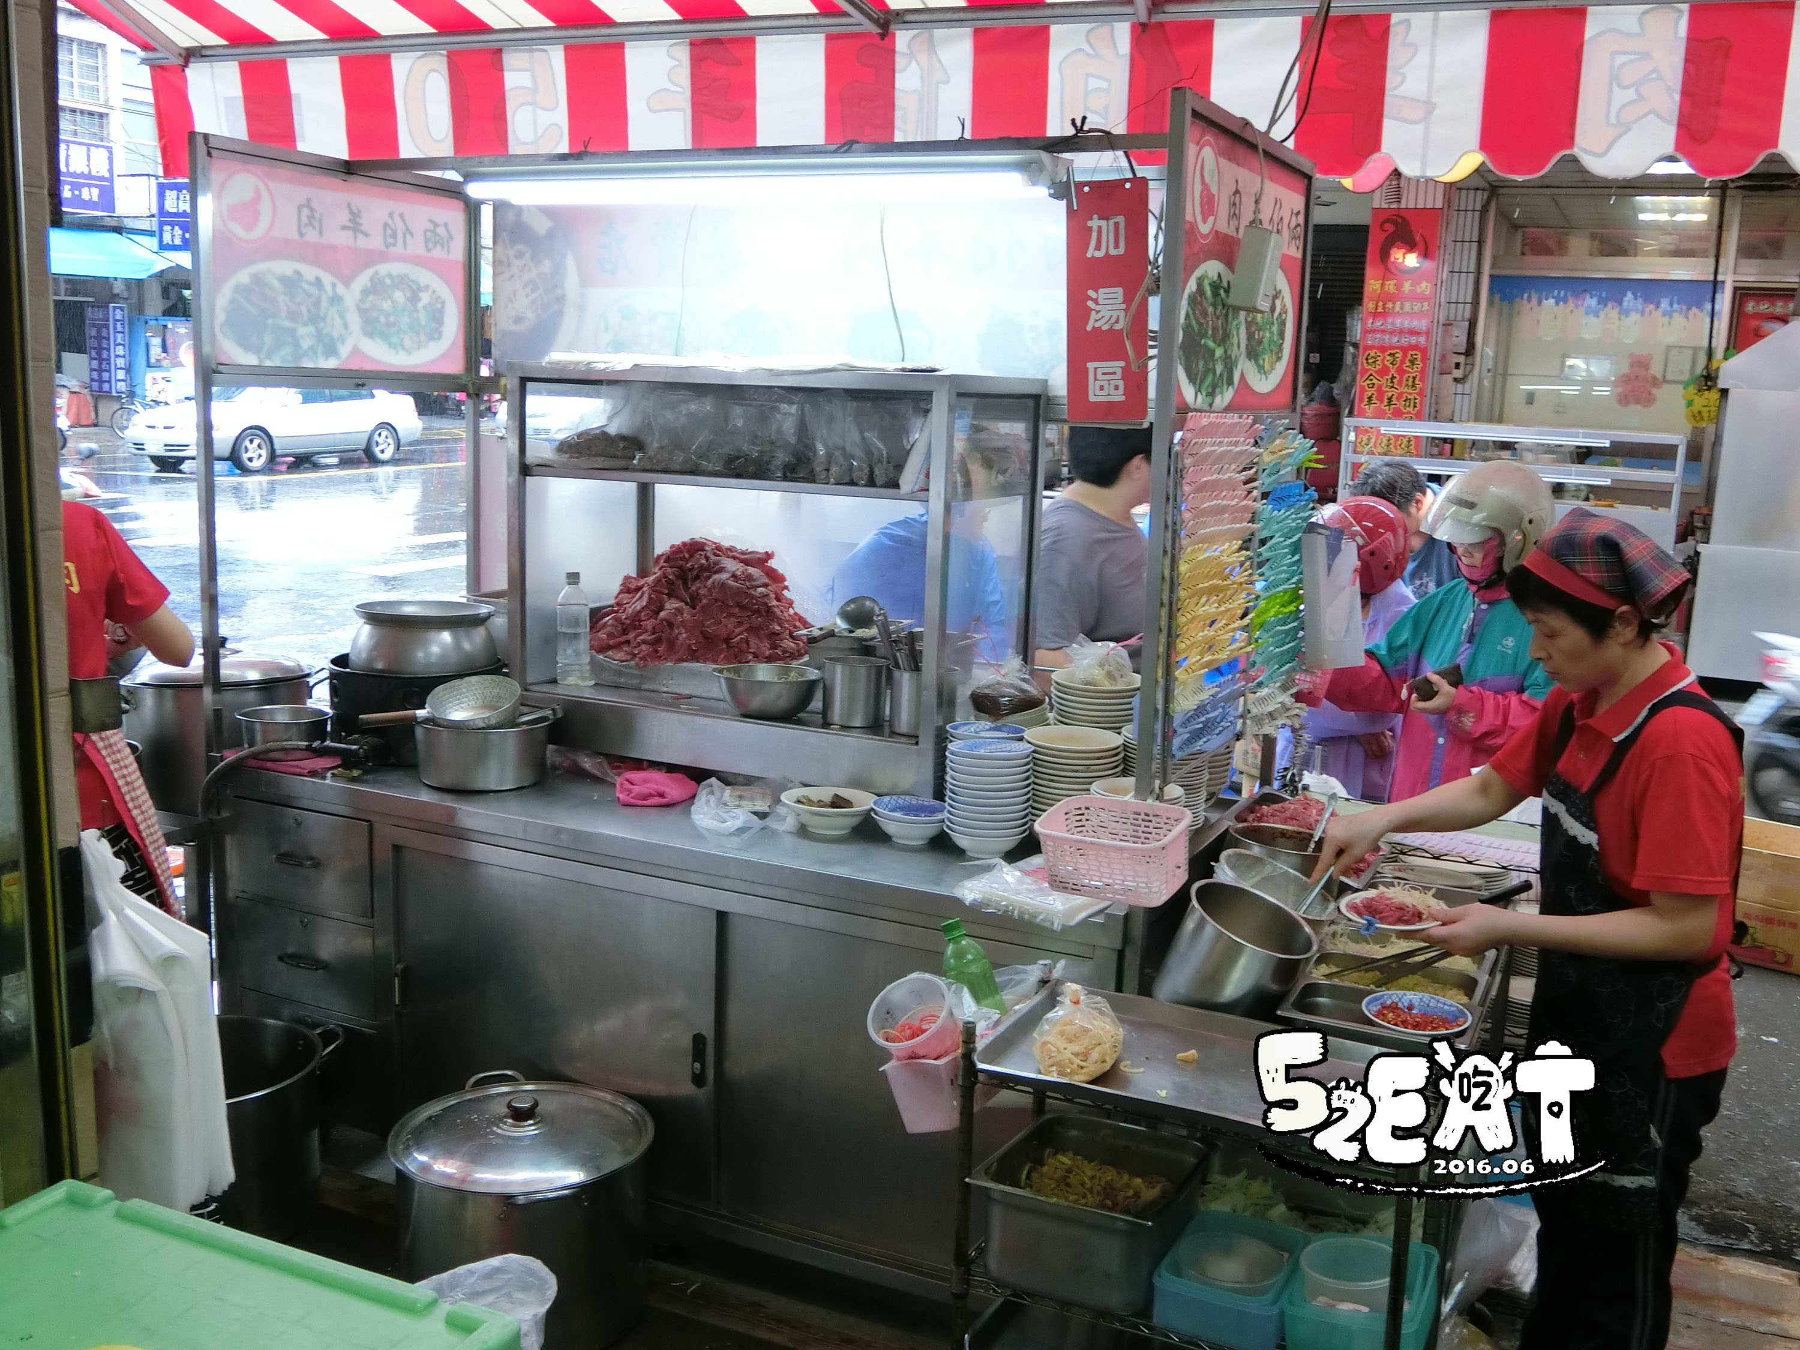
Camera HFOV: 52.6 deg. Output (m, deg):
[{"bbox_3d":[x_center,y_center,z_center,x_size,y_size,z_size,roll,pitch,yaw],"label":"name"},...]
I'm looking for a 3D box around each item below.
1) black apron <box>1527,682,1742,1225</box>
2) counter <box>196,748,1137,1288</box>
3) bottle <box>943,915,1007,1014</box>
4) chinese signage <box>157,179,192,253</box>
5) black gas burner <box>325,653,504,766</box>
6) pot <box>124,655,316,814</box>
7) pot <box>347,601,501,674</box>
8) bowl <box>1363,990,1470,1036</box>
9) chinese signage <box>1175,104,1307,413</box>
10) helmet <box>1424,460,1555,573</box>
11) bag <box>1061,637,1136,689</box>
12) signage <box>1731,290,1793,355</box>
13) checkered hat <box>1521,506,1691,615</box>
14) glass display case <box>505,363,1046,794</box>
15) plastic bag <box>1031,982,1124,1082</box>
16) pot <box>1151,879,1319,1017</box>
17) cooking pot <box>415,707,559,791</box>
[{"bbox_3d":[1.015,0.387,2.520,0.250,0.730,0.330,1,9,-5],"label":"black apron"},{"bbox_3d":[-0.354,0.609,3.963,2.060,0.750,1.000,6,10,25],"label":"counter"},{"bbox_3d":[0.130,0.468,2.700,0.066,0.225,0.066,-17,9,26],"label":"bottle"},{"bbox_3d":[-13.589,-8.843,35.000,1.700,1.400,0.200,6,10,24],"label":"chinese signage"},{"bbox_3d":[-0.967,0.061,3.645,0.360,0.175,0.375,2,9,0],"label":"black gas burner"},{"bbox_3d":[-1.629,0.121,4.348,0.450,0.345,0.420,2,9,0],"label":"pot"},{"bbox_3d":[-1.082,-0.062,4.125,0.335,0.185,0.335,2,9,0],"label":"pot"},{"bbox_3d":[0.684,0.470,2.415,0.141,0.050,0.141,2,12,0],"label":"bowl"},{"bbox_3d":[0.615,-0.699,3.220,0.035,0.460,0.830,6,10,25],"label":"chinese signage"},{"bbox_3d":[1.269,-0.342,3.920,0.300,0.250,0.245,-18,20,-37],"label":"helmet"},{"bbox_3d":[0.344,-0.018,3.170,0.125,0.095,0.120,7,11,27],"label":"bag"},{"bbox_3d":[5.418,-2.109,11.300,0.520,0.620,0.040,6,10,25],"label":"signage"},{"bbox_3d":[0.913,-0.147,2.360,0.220,0.145,0.180,0,10,-12],"label":"checkered hat"},{"bbox_3d":[-0.298,-0.260,4.229,1.100,0.875,0.540,6,10,25],"label":"glass display case"},{"bbox_3d":[0.220,0.439,2.250,0.115,0.115,0.110,7,11,27],"label":"plastic bag"},{"bbox_3d":[0.461,0.400,2.525,0.186,0.150,0.186,30,21,21],"label":"pot"},{"bbox_3d":[-0.882,0.155,3.899,0.310,0.135,0.290,2,9,0],"label":"cooking pot"}]

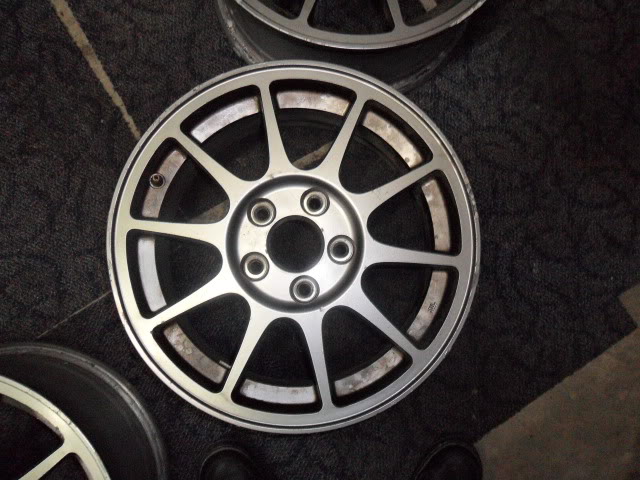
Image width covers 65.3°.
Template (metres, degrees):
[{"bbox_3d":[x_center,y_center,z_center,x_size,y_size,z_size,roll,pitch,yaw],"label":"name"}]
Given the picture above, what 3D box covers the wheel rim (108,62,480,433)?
[{"bbox_3d":[-0.032,0.009,0.688,0.443,0.194,0.443,0,86,-2],"label":"wheel rim"}]

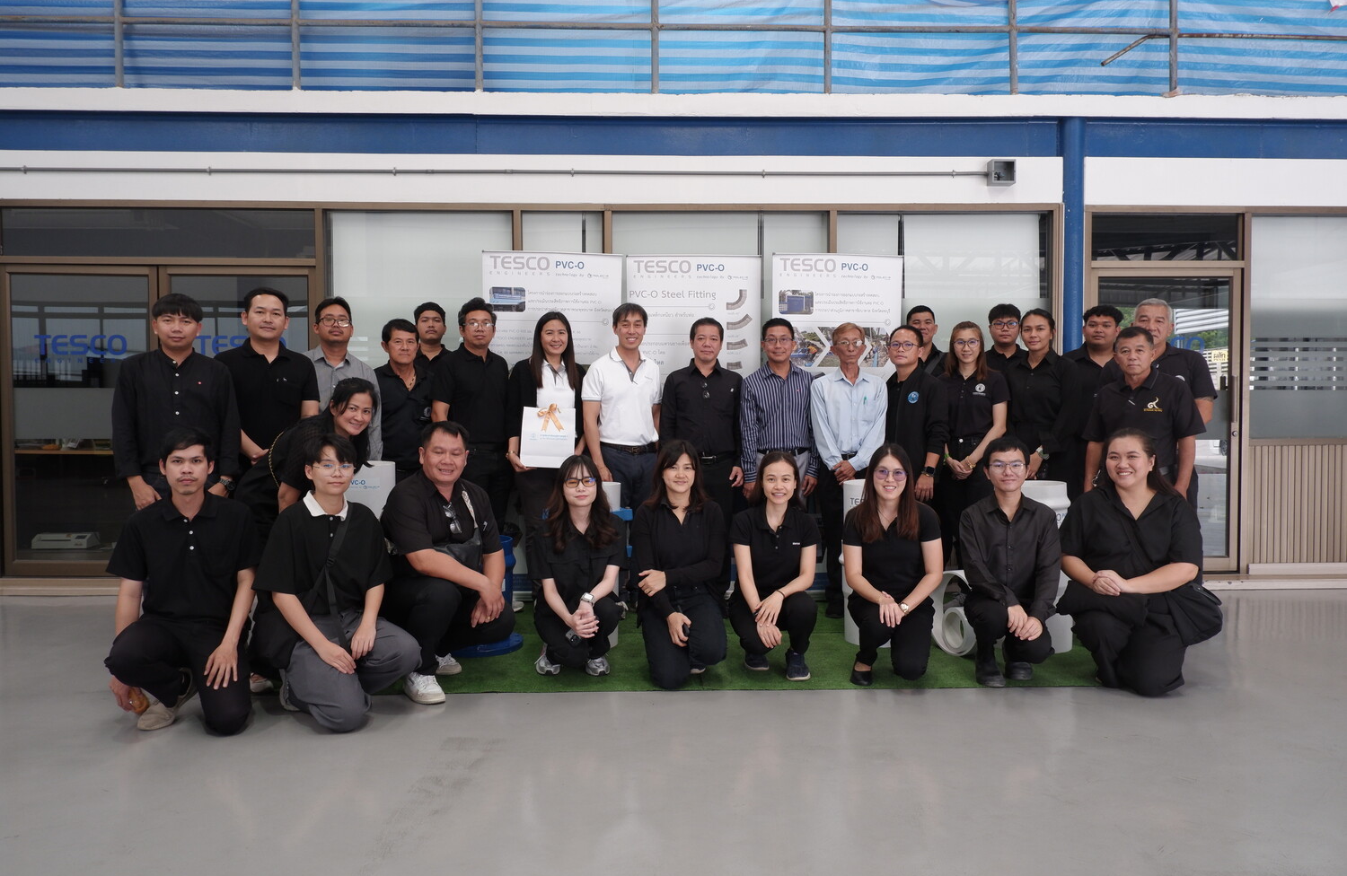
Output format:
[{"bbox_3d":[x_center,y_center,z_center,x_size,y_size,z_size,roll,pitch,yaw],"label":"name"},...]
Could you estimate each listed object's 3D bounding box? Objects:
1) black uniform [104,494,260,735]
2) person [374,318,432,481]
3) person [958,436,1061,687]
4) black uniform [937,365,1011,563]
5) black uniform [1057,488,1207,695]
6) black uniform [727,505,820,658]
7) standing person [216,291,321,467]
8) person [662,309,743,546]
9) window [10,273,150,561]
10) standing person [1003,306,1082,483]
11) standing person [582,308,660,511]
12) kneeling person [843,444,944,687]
[{"bbox_3d":[-1.805,0.615,3.600,0.540,0.810,0.580,0,1,-14],"label":"black uniform"},{"bbox_3d":[-1.386,0.187,5.036,0.470,1.600,0.300,0,1,-14],"label":"person"},{"bbox_3d":[1.471,0.508,4.310,0.460,1.036,0.570,0,1,11],"label":"person"},{"bbox_3d":[1.683,0.276,5.470,0.420,1.346,0.280,1,1,24],"label":"black uniform"},{"bbox_3d":[1.909,0.598,4.080,0.600,0.820,0.620,0,1,14],"label":"black uniform"},{"bbox_3d":[0.457,0.639,4.400,0.430,0.670,0.520,0,1,6],"label":"black uniform"},{"bbox_3d":[-1.848,0.154,4.420,0.500,1.690,0.310,0,1,-14],"label":"standing person"},{"bbox_3d":[0.161,0.149,5.420,0.490,1.650,0.300,0,1,-1],"label":"person"},{"bbox_3d":[-3.734,-0.132,6.120,0.885,1.815,0.040,0,1,-2],"label":"window"},{"bbox_3d":[1.869,0.162,4.930,0.450,1.650,0.310,1,2,23],"label":"standing person"},{"bbox_3d":[-0.281,0.127,5.360,0.480,1.750,0.310,0,1,-14],"label":"standing person"},{"bbox_3d":[0.965,0.527,4.320,0.450,0.998,0.600,0,1,9],"label":"kneeling person"}]

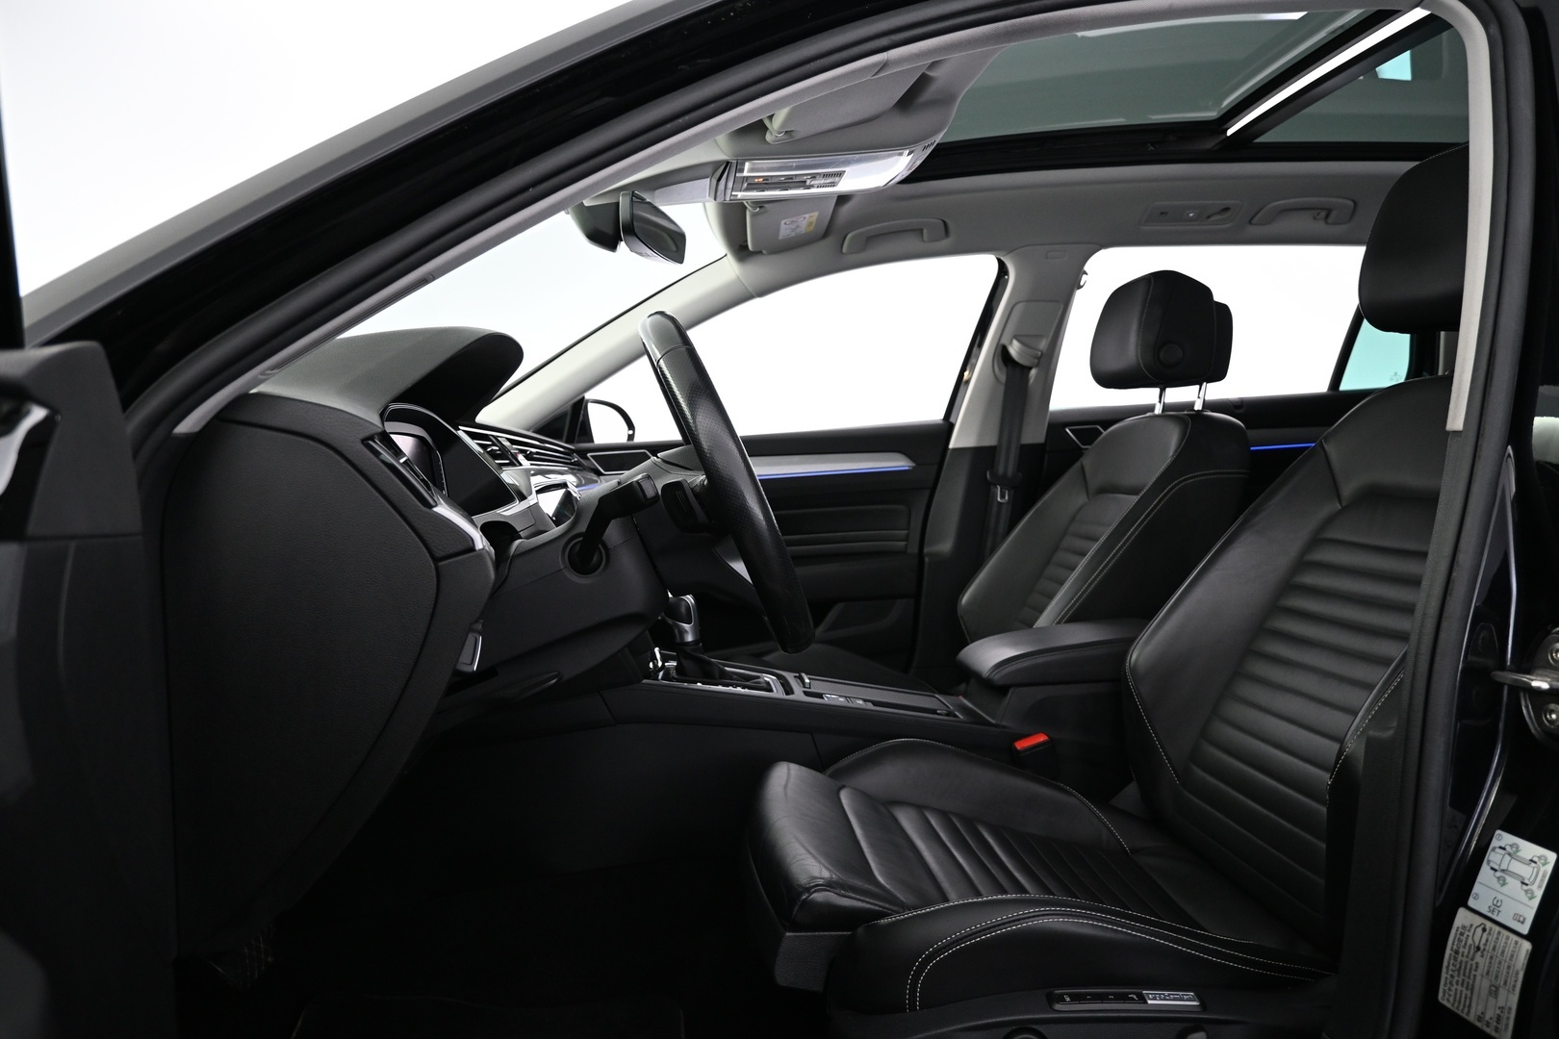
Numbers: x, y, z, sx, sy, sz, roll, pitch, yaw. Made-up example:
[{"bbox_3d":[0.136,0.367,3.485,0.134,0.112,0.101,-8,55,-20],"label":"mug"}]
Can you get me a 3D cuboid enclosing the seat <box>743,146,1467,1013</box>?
[{"bbox_3d":[0.384,0.038,1.111,0.860,0.880,0.540,0,3,-5],"label":"seat"}]

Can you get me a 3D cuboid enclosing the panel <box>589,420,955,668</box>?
[{"bbox_3d":[-0.062,0.072,2.186,0.870,0.560,0.120,0,3,-5],"label":"panel"}]

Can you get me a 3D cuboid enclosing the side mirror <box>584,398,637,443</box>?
[{"bbox_3d":[-0.399,-0.198,2.358,0.140,0.150,0.220,1,3,9],"label":"side mirror"}]

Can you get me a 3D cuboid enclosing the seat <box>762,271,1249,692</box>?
[{"bbox_3d":[0.327,-0.004,1.847,0.860,0.880,0.540,0,3,-5],"label":"seat"}]

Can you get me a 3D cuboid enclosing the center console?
[{"bbox_3d":[0.169,0.252,1.477,0.800,0.300,0.250,0,3,-5],"label":"center console"}]

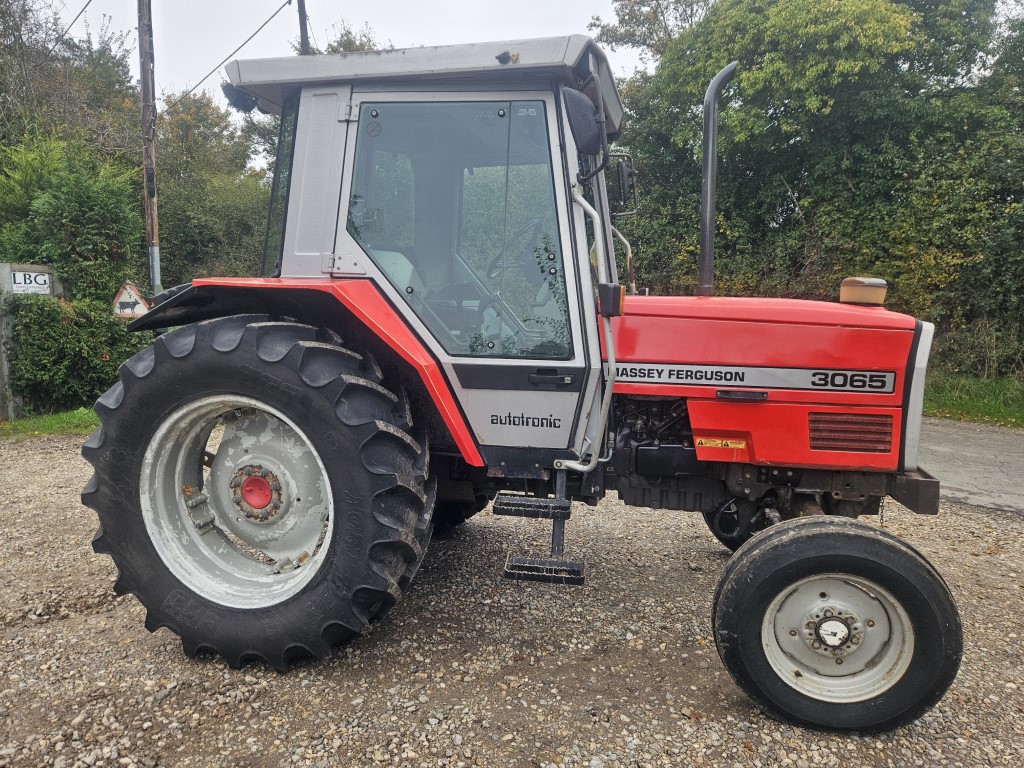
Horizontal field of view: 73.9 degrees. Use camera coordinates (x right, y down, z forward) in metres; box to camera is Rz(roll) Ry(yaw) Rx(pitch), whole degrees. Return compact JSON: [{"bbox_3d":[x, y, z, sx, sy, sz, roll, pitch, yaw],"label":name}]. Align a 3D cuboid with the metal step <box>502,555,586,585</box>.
[{"bbox_3d":[0.156,0.809,2.954,0.340,0.037,0.146,2,8,13],"label":"metal step"}]

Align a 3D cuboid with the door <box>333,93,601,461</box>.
[{"bbox_3d":[-0.238,-0.482,2.934,1.119,1.510,0.061,2,8,9],"label":"door"}]

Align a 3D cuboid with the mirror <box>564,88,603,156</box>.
[{"bbox_3d":[0.270,-0.990,2.566,0.063,0.223,0.162,-6,5,26],"label":"mirror"}]

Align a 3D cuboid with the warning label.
[{"bbox_3d":[0.927,0.265,3.026,0.206,0.035,0.004,2,8,13],"label":"warning label"}]

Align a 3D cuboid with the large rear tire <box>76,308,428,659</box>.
[{"bbox_3d":[-1.126,0.465,3.056,1.573,1.573,0.447,2,8,13],"label":"large rear tire"}]

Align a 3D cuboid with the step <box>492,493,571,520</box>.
[{"bbox_3d":[0.103,0.538,2.985,0.338,0.038,0.172,2,8,13],"label":"step"}]

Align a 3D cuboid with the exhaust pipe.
[{"bbox_3d":[0.938,-0.917,3.089,0.134,1.032,0.065,2,8,13],"label":"exhaust pipe"}]

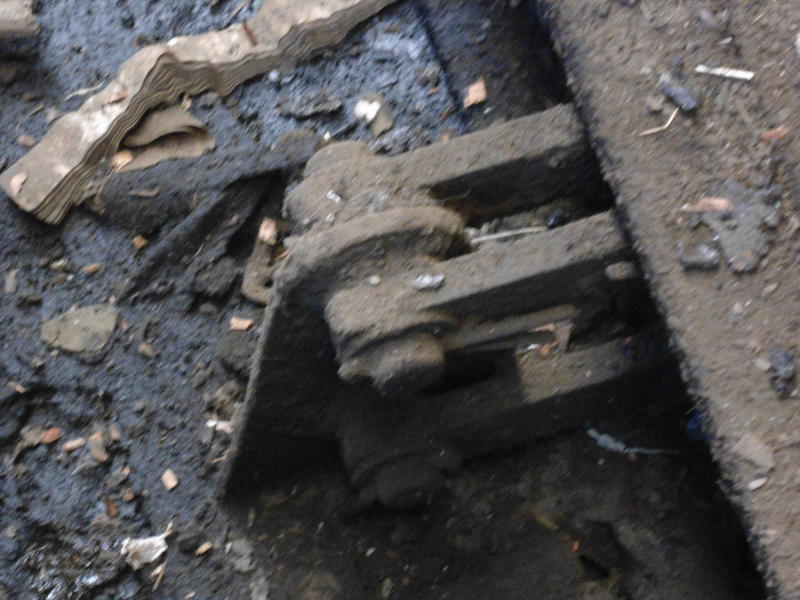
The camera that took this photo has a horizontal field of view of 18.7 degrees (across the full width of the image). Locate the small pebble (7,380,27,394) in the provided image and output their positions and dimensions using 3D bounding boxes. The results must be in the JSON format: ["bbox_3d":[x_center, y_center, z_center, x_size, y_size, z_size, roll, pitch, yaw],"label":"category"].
[{"bbox_3d":[-0.330,0.075,2.087,0.018,0.006,0.009,25,54,19],"label":"small pebble"}]

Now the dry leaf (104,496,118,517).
[{"bbox_3d":[-0.185,0.131,1.552,0.006,0.004,0.015,-21,54,-2],"label":"dry leaf"}]

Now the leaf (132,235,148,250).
[{"bbox_3d":[-0.179,-0.041,1.669,0.011,0.004,0.007,33,68,30],"label":"leaf"}]

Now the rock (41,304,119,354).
[{"bbox_3d":[-0.256,0.023,1.937,0.060,0.020,0.042,0,52,4],"label":"rock"}]

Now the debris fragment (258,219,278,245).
[{"bbox_3d":[-0.116,-0.060,2.133,0.015,0.009,0.026,-10,51,-8],"label":"debris fragment"}]

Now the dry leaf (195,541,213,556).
[{"bbox_3d":[-0.146,0.186,1.812,0.013,0.005,0.005,-36,58,-22],"label":"dry leaf"}]

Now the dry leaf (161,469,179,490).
[{"bbox_3d":[-0.148,0.114,1.555,0.008,0.004,0.013,-32,55,-10],"label":"dry leaf"}]

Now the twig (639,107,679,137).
[{"bbox_3d":[0.213,-0.143,1.967,0.044,0.005,0.009,-37,59,-23],"label":"twig"}]

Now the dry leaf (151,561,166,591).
[{"bbox_3d":[-0.153,0.171,1.516,0.006,0.004,0.021,8,58,18],"label":"dry leaf"}]

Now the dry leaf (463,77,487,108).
[{"bbox_3d":[0.065,-0.178,2.080,0.015,0.006,0.035,3,52,6],"label":"dry leaf"}]

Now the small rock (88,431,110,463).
[{"bbox_3d":[-0.233,0.114,1.871,0.010,0.009,0.028,-17,53,-9],"label":"small rock"}]

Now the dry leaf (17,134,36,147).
[{"bbox_3d":[-0.269,-0.115,1.740,0.017,0.004,0.006,26,65,27],"label":"dry leaf"}]

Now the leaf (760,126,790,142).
[{"bbox_3d":[0.303,-0.133,1.954,0.024,0.005,0.009,-15,53,-8],"label":"leaf"}]

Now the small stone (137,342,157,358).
[{"bbox_3d":[-0.220,0.044,2.112,0.015,0.008,0.011,23,54,18],"label":"small stone"}]

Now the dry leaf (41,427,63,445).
[{"bbox_3d":[-0.228,0.088,1.591,0.013,0.004,0.009,-37,56,-13],"label":"dry leaf"}]

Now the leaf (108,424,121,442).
[{"bbox_3d":[-0.187,0.086,1.583,0.005,0.004,0.013,-25,54,-5],"label":"leaf"}]

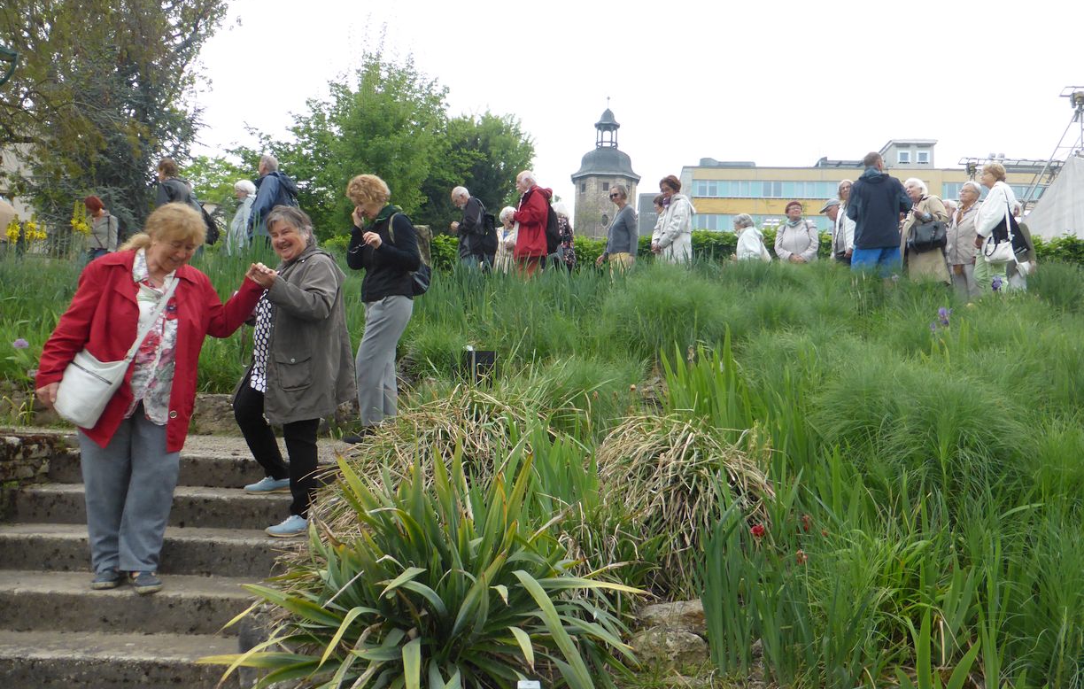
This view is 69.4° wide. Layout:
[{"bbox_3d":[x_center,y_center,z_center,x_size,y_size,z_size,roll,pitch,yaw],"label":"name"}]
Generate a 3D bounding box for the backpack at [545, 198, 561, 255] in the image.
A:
[{"bbox_3d":[0.093,-1.294,8.700,0.210,0.520,0.310,1,-3,-13],"label":"backpack"}]

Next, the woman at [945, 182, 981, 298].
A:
[{"bbox_3d":[4.258,-0.850,7.853,0.380,1.600,0.480,2,-4,-28],"label":"woman"}]

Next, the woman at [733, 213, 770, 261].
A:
[{"bbox_3d":[2.291,-0.686,8.555,0.440,1.520,0.470,-2,-4,28],"label":"woman"}]

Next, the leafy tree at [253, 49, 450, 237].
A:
[{"bbox_3d":[-4.367,-2.992,17.707,5.000,7.500,5.000,0,-5,12],"label":"leafy tree"}]

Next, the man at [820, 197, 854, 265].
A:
[{"bbox_3d":[3.485,-0.914,9.235,0.420,1.660,0.500,2,-5,-12],"label":"man"}]

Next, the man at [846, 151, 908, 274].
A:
[{"bbox_3d":[3.263,-0.981,7.547,0.600,1.780,0.420,-1,-4,21],"label":"man"}]

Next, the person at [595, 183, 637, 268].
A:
[{"bbox_3d":[0.861,-0.994,8.851,0.420,1.650,0.480,2,-4,-29],"label":"person"}]

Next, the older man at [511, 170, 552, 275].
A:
[{"bbox_3d":[-0.126,-1.035,8.532,0.460,1.740,0.550,2,-5,-12],"label":"older man"}]

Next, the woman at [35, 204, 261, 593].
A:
[{"bbox_3d":[-1.605,0.216,3.203,0.820,1.600,0.480,2,-4,-25],"label":"woman"}]

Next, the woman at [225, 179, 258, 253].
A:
[{"bbox_3d":[-3.402,-1.059,8.738,0.380,1.580,0.480,1,-4,3],"label":"woman"}]

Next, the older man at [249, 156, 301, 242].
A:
[{"bbox_3d":[-2.967,-1.200,8.531,0.460,1.760,0.550,0,-5,12],"label":"older man"}]

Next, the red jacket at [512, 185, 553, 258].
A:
[{"bbox_3d":[-0.111,-1.340,8.550,0.440,0.800,0.560,2,-5,-12],"label":"red jacket"}]

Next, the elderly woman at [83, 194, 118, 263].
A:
[{"bbox_3d":[-5.246,-0.990,9.240,0.480,1.550,0.360,0,-5,14],"label":"elderly woman"}]

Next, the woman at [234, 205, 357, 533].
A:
[{"bbox_3d":[-1.186,0.124,3.703,0.580,1.570,0.520,3,-4,-40],"label":"woman"}]

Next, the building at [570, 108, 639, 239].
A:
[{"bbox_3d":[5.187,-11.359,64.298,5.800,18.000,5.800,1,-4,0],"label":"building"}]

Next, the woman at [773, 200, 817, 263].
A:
[{"bbox_3d":[3.044,-0.920,9.338,0.530,1.600,0.380,0,-5,14],"label":"woman"}]

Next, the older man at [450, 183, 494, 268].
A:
[{"bbox_3d":[-0.809,-0.979,8.950,0.520,1.700,0.500,0,-3,-7],"label":"older man"}]

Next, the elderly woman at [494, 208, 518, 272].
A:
[{"bbox_3d":[-0.434,-0.851,9.140,0.480,1.540,0.380,1,-4,-6],"label":"elderly woman"}]

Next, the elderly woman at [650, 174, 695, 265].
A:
[{"bbox_3d":[1.451,-1.046,8.536,0.420,1.640,0.500,3,-5,-30],"label":"elderly woman"}]

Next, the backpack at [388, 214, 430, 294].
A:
[{"bbox_3d":[-0.840,-0.568,5.000,0.200,0.470,0.310,2,-4,-32],"label":"backpack"}]

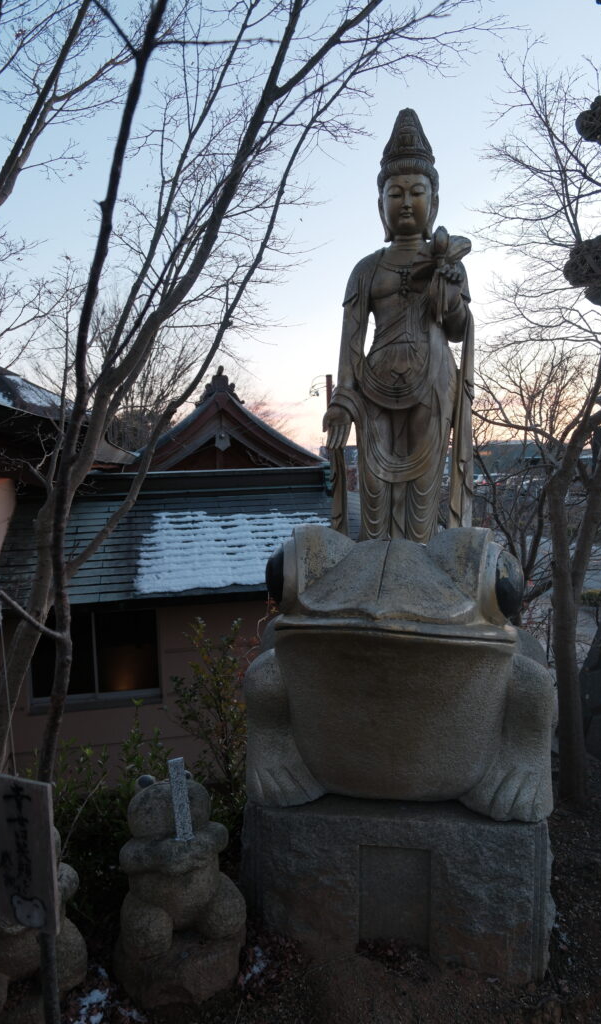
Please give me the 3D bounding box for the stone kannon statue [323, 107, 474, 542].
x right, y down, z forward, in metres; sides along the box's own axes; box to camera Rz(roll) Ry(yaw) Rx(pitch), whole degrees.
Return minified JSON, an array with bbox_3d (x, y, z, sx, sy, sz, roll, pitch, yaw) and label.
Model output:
[{"bbox_3d":[0.363,-0.629,2.579,0.546,1.596,0.360,0,5,7],"label":"stone kannon statue"}]

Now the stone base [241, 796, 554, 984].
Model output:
[{"bbox_3d":[0.355,1.165,2.660,0.920,0.521,0.900,0,5,7],"label":"stone base"}]

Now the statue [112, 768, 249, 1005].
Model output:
[{"bbox_3d":[-0.386,1.147,2.277,0.360,0.629,0.360,-2,5,-20],"label":"statue"}]

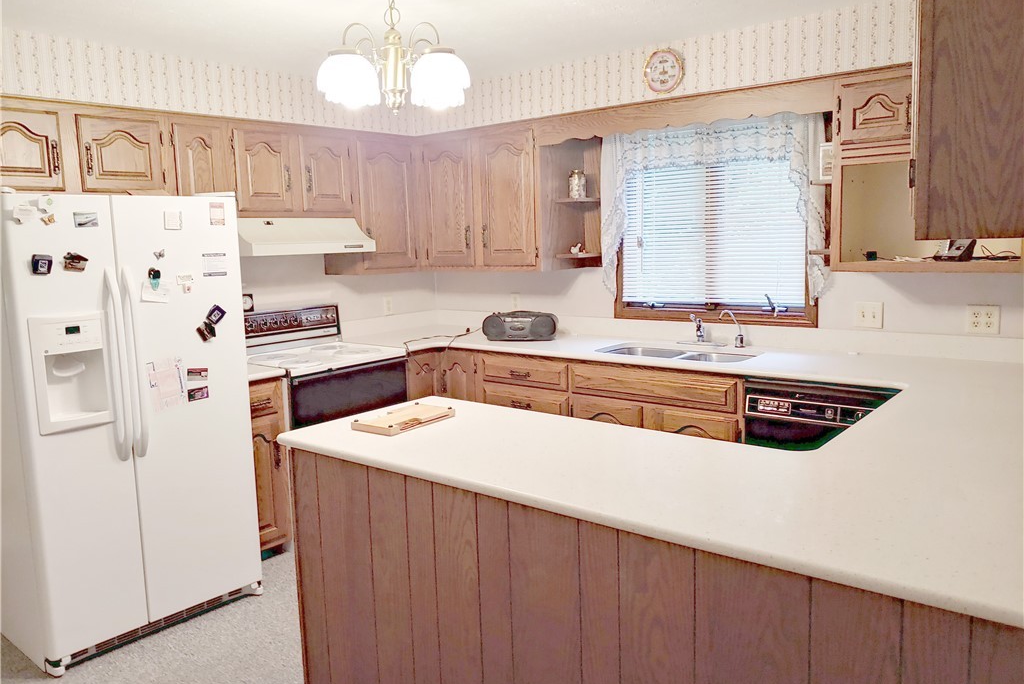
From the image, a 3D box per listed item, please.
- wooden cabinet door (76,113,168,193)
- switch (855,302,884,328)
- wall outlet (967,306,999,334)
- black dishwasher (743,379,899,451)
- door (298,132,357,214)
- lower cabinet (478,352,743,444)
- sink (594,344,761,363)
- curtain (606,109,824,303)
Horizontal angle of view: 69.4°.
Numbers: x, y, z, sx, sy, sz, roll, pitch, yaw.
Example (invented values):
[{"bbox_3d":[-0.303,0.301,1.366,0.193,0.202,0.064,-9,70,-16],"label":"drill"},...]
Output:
[{"bbox_3d":[-1.699,-0.814,3.227,0.022,0.311,0.355,5,10,39],"label":"wooden cabinet door"},{"bbox_3d":[1.637,-0.121,3.394,0.117,0.117,0.015,5,11,38],"label":"switch"},{"bbox_3d":[2.016,-0.094,3.163,0.117,0.117,0.010,4,10,38],"label":"wall outlet"},{"bbox_3d":[1.434,0.561,3.273,0.600,0.860,0.600,5,11,38],"label":"black dishwasher"},{"bbox_3d":[-1.013,-0.917,4.057,0.025,0.400,0.325,4,10,38],"label":"door"},{"bbox_3d":[0.597,0.498,4.011,1.555,0.888,0.614,4,10,38],"label":"lower cabinet"},{"bbox_3d":[0.816,0.139,3.682,0.760,0.190,0.380,4,10,38],"label":"sink"},{"bbox_3d":[0.990,-0.665,3.791,1.200,0.910,0.100,4,10,38],"label":"curtain"}]

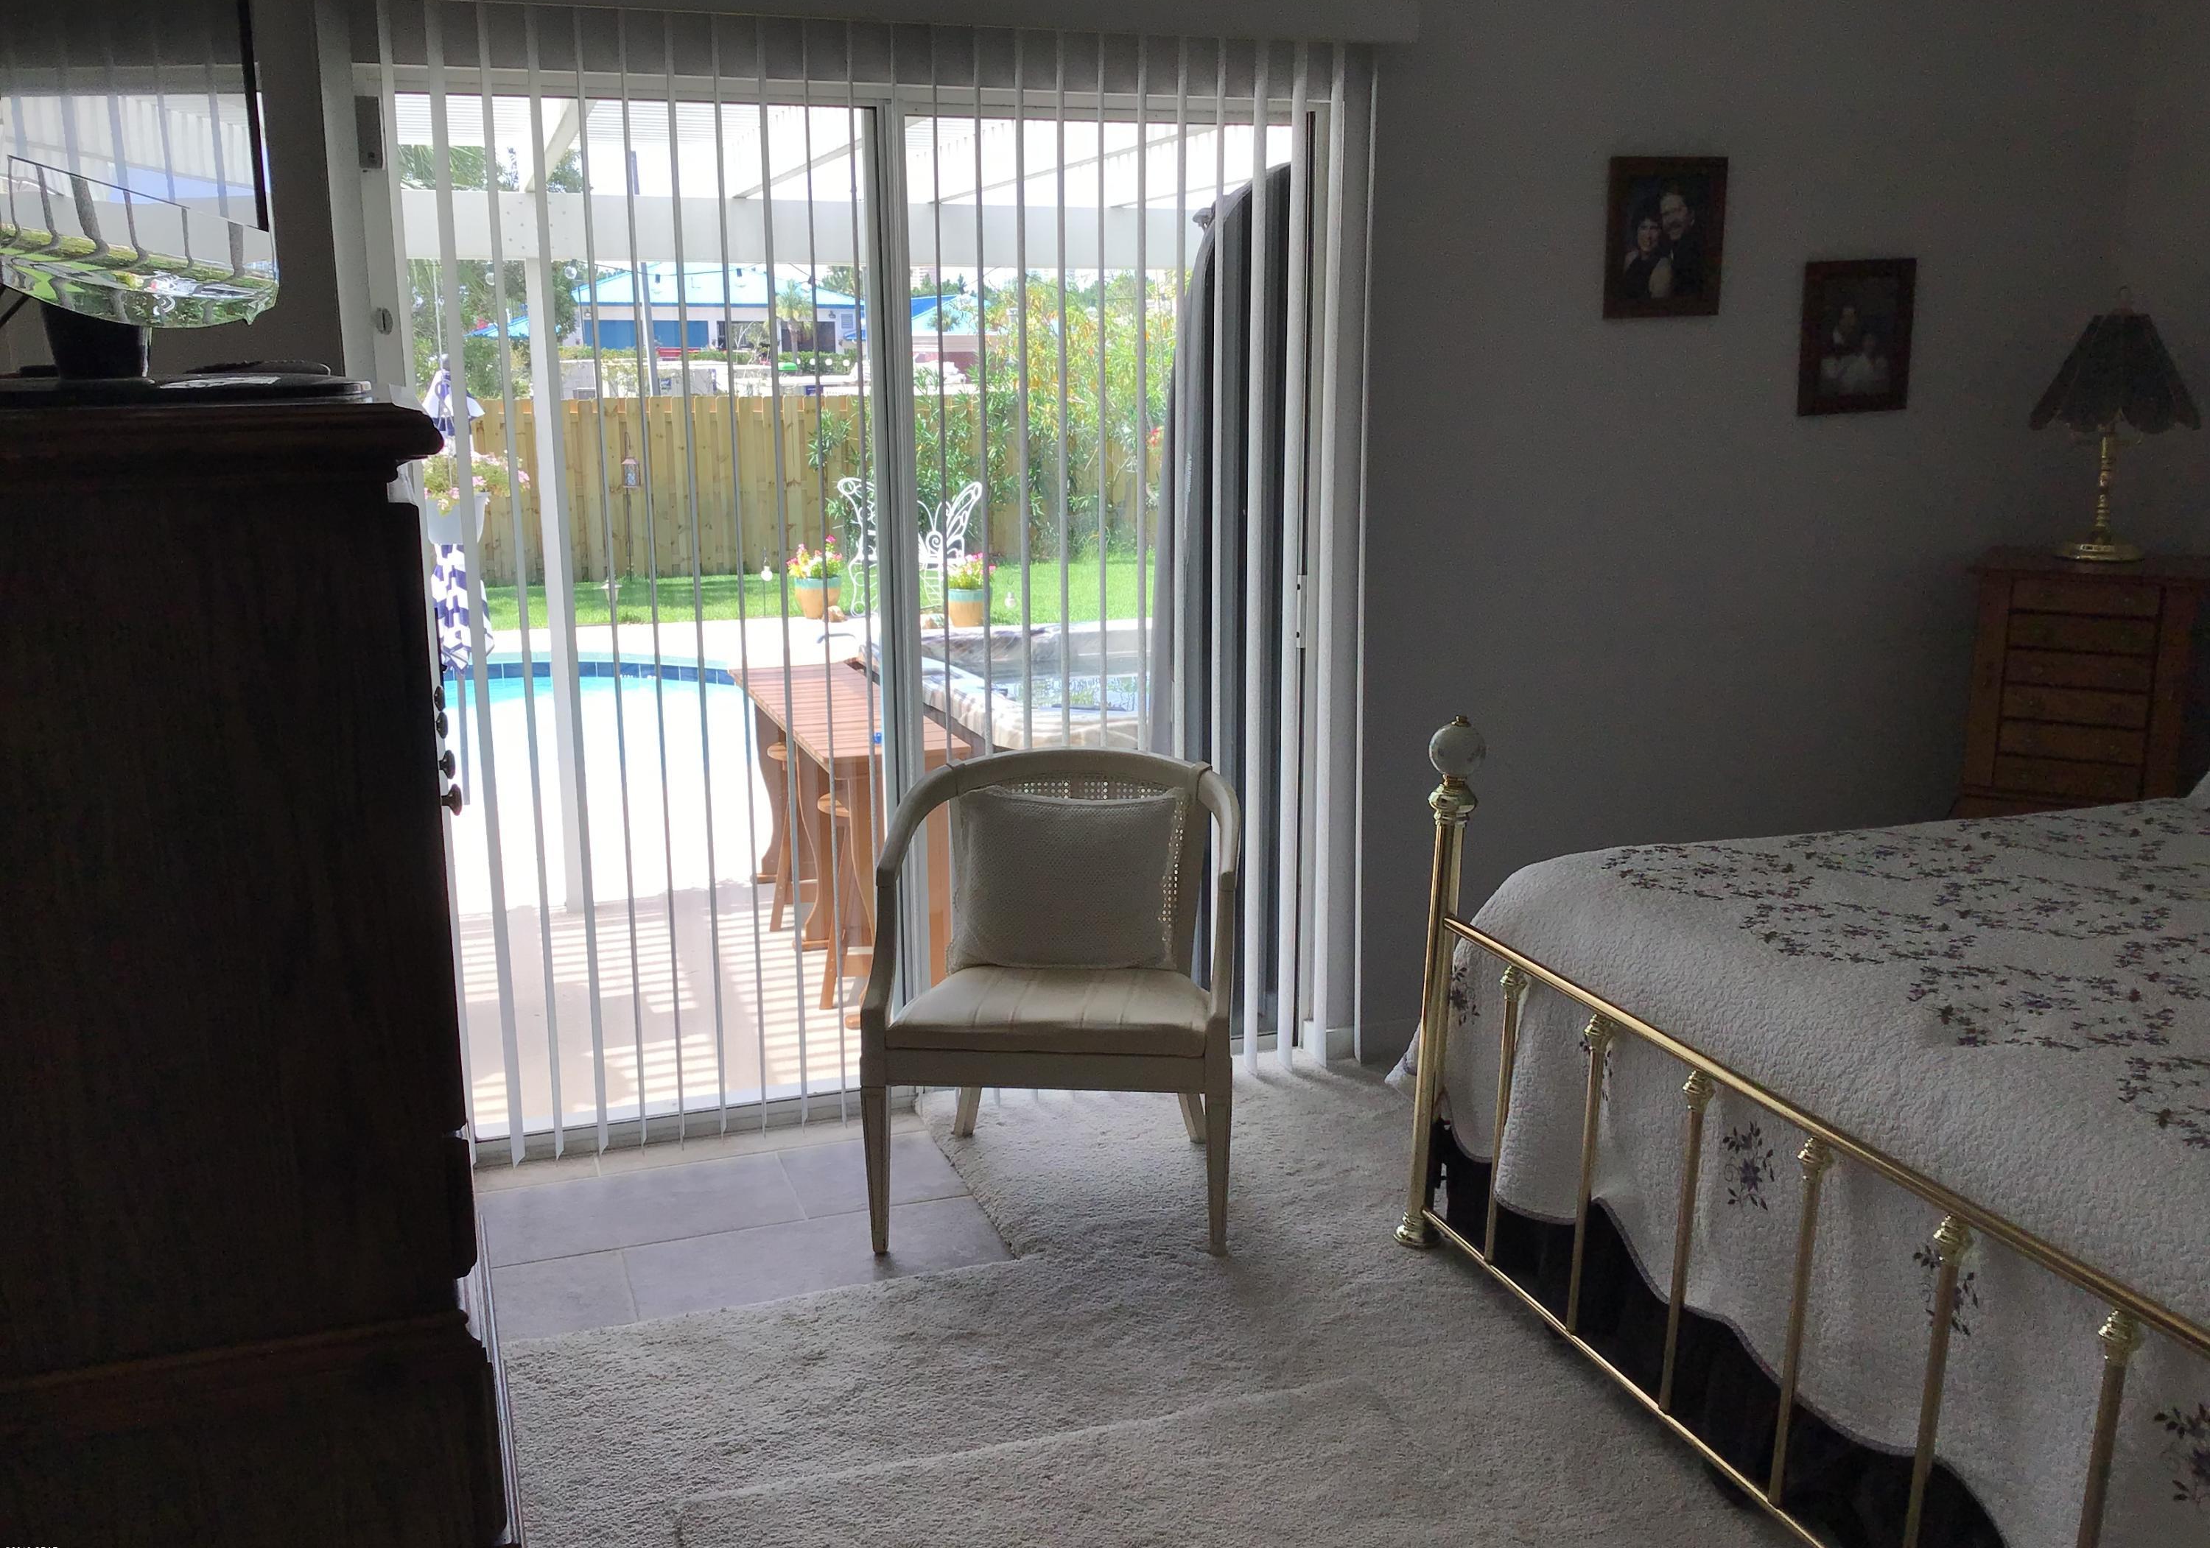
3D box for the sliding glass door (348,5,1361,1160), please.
[{"bbox_3d":[-0.384,-0.303,3.771,1.830,1.980,0.130,-5,13,-19],"label":"sliding glass door"}]

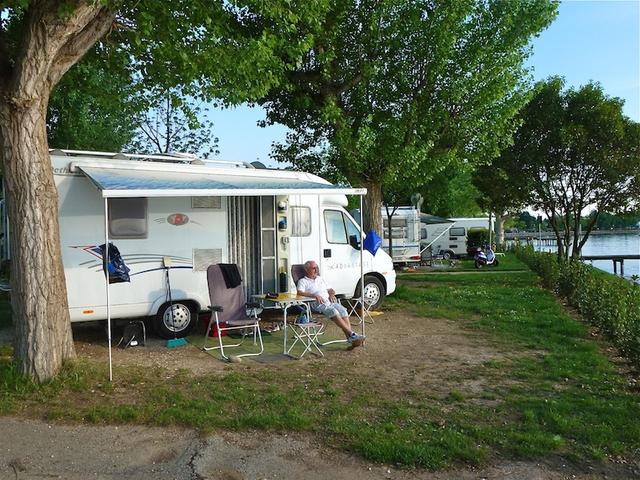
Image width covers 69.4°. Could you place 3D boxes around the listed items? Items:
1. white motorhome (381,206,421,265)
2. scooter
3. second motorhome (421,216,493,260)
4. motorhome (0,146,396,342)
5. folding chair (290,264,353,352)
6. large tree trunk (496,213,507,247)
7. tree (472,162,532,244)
[{"bbox_3d":[3.383,-0.077,23.787,2.250,2.800,6.000,-1,1,0],"label":"white motorhome"},{"bbox_3d":[7.833,0.714,21.695,1.800,1.150,0.680,-1,1,-41],"label":"scooter"},{"bbox_3d":[7.584,-0.109,29.888,6.100,2.650,2.250,-1,1,0],"label":"second motorhome"},{"bbox_3d":[-1.668,0.113,8.776,6.750,2.820,2.280,-1,1,-28],"label":"motorhome"},{"bbox_3d":[0.023,0.954,7.095,0.630,1.130,0.760,-1,1,-37],"label":"folding chair"},{"bbox_3d":[14.915,-0.547,37.985,0.780,3.200,0.780,-1,1,0],"label":"large tree trunk"},{"bbox_3d":[14.888,-2.747,37.965,4.600,7.600,4.600,-1,1,0],"label":"tree"}]

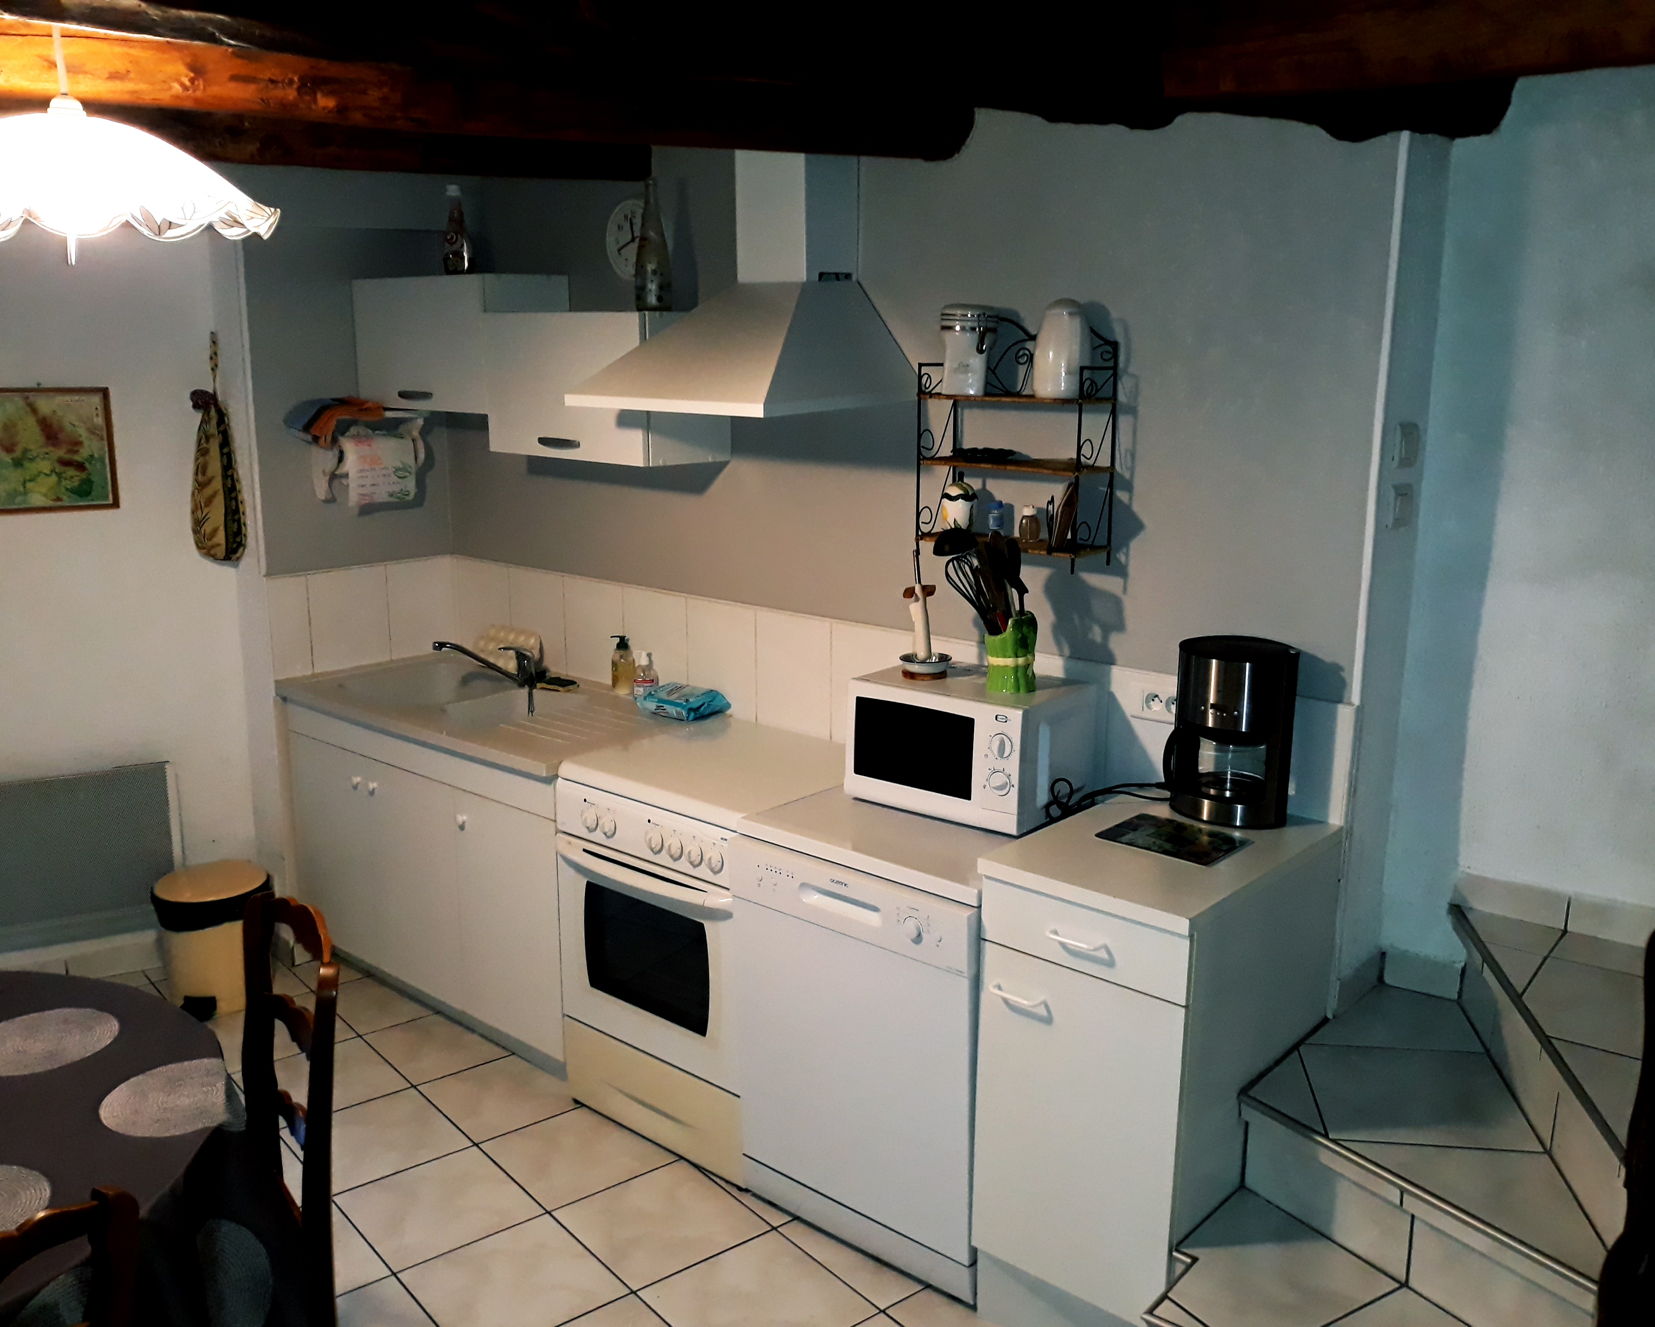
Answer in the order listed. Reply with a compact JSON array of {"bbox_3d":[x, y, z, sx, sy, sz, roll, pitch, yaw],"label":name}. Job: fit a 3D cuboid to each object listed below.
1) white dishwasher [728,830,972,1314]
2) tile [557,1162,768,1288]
[{"bbox_3d":[0.236,0.741,2.926,0.591,0.833,0.595,11,15,39],"label":"white dishwasher"},{"bbox_3d":[-0.349,1.168,2.885,0.333,0.010,0.333,-9,15,-39],"label":"tile"}]

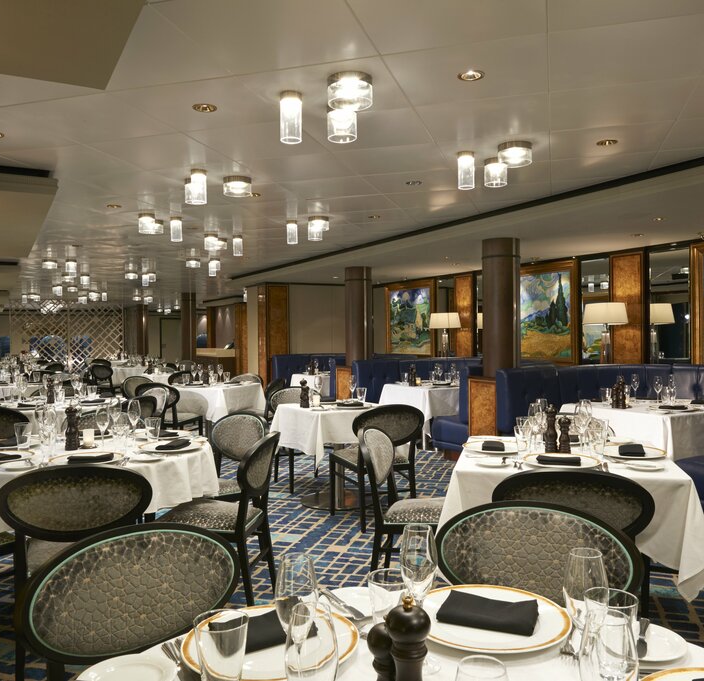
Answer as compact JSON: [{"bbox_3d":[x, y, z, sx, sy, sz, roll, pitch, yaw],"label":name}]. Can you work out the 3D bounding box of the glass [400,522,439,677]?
[{"bbox_3d":[0.109,0.415,1.107,0.070,0.222,0.070,0,0,0],"label":"glass"}]

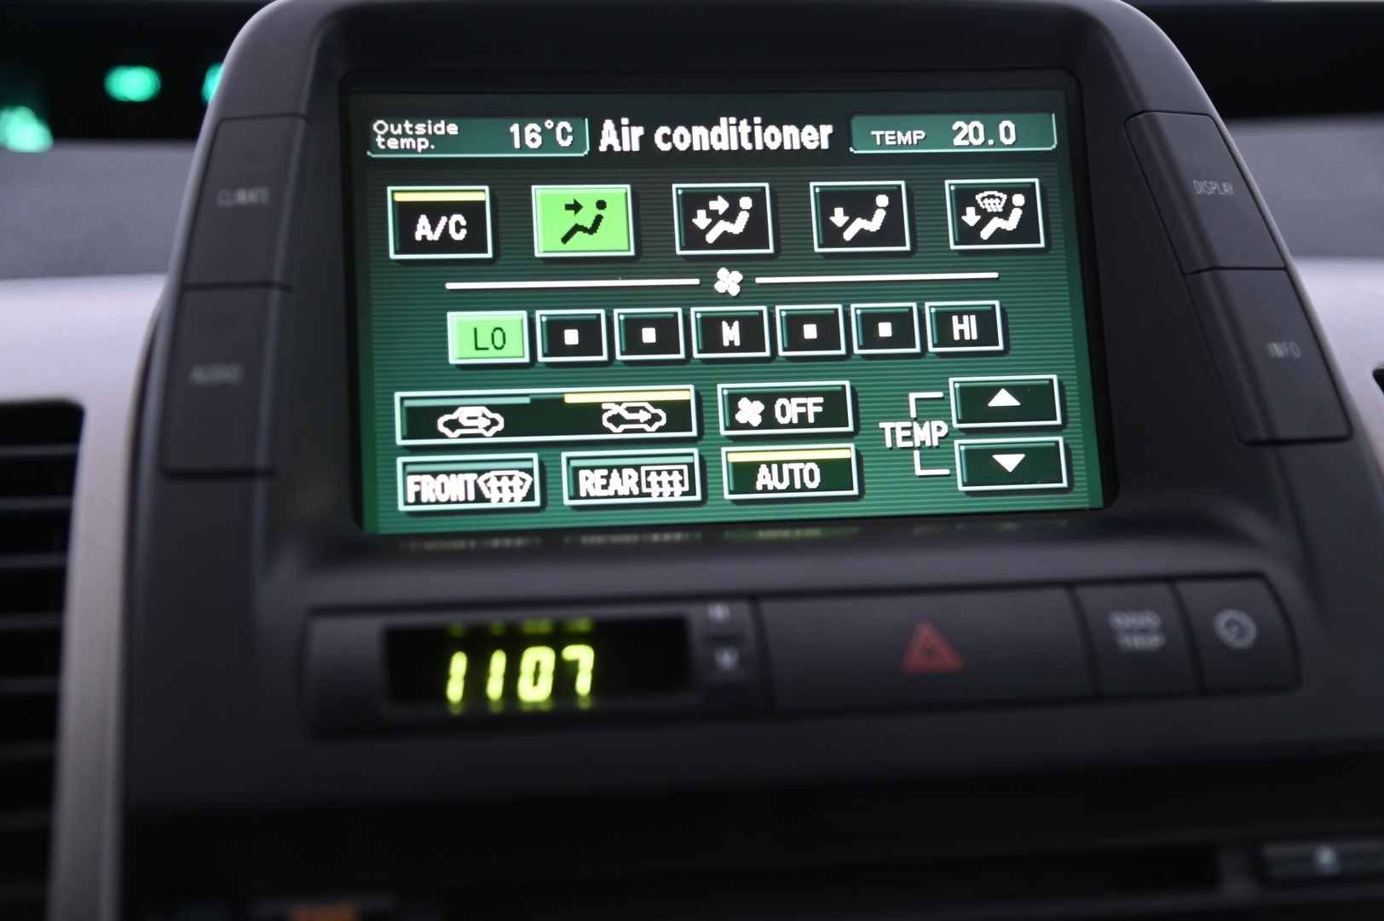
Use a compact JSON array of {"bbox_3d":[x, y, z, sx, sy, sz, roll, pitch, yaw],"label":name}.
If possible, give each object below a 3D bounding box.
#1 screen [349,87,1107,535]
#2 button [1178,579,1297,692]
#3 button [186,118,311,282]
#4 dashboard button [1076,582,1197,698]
[{"bbox_3d":[0.008,-0.033,0.464,0.153,0.092,0.005,-2,-11,-9],"label":"screen"},{"bbox_3d":[0.098,0.033,0.405,0.018,0.021,0.006,-2,-30,-9],"label":"button"},{"bbox_3d":[-0.086,-0.049,0.431,0.021,0.041,0.008,2,-32,-7],"label":"button"},{"bbox_3d":[0.079,0.034,0.402,0.018,0.021,0.006,-2,-30,-9],"label":"dashboard button"}]

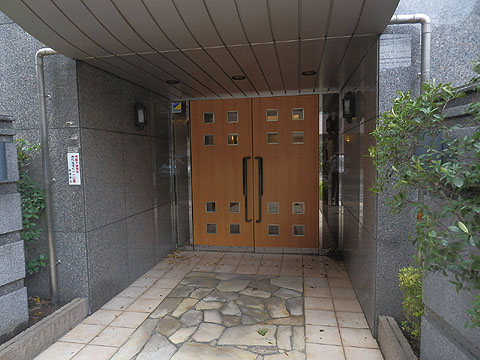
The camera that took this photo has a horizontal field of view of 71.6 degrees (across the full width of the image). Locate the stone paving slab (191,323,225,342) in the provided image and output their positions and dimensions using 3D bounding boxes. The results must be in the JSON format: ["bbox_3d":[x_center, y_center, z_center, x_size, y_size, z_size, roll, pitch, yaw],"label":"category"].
[{"bbox_3d":[-0.273,1.361,2.944,0.232,0.025,0.315,0,4,14],"label":"stone paving slab"}]

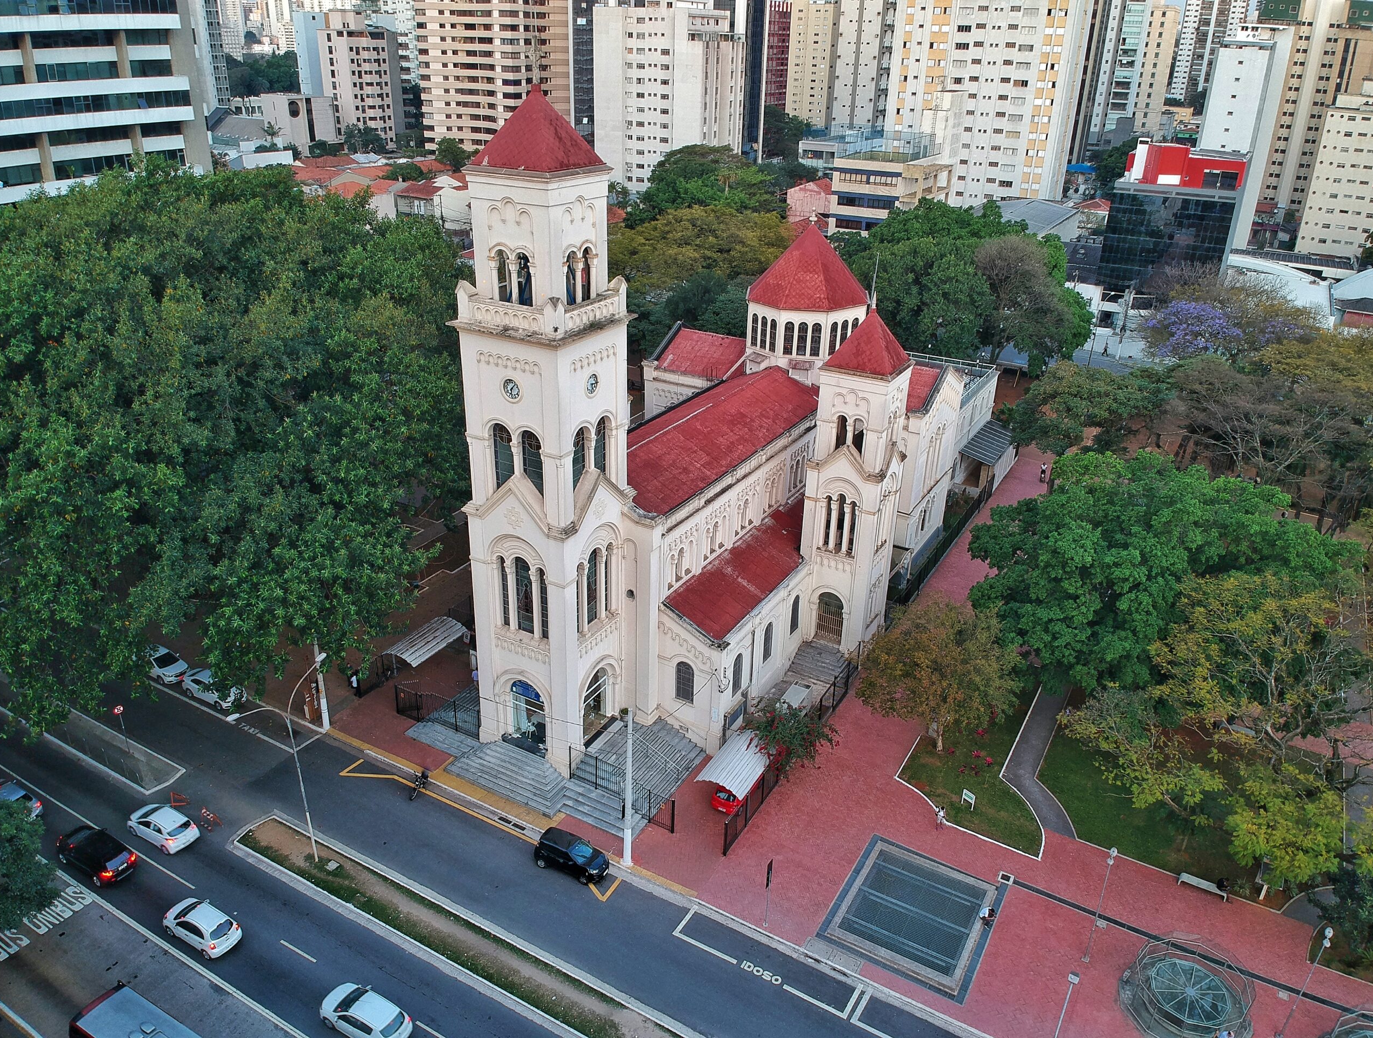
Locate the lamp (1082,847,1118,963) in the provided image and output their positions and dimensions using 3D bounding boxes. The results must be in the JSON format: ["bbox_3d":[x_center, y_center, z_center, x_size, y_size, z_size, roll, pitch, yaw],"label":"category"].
[{"bbox_3d":[17.752,16.745,42.955,0.420,6.100,1.100,15,28,26],"label":"lamp"}]

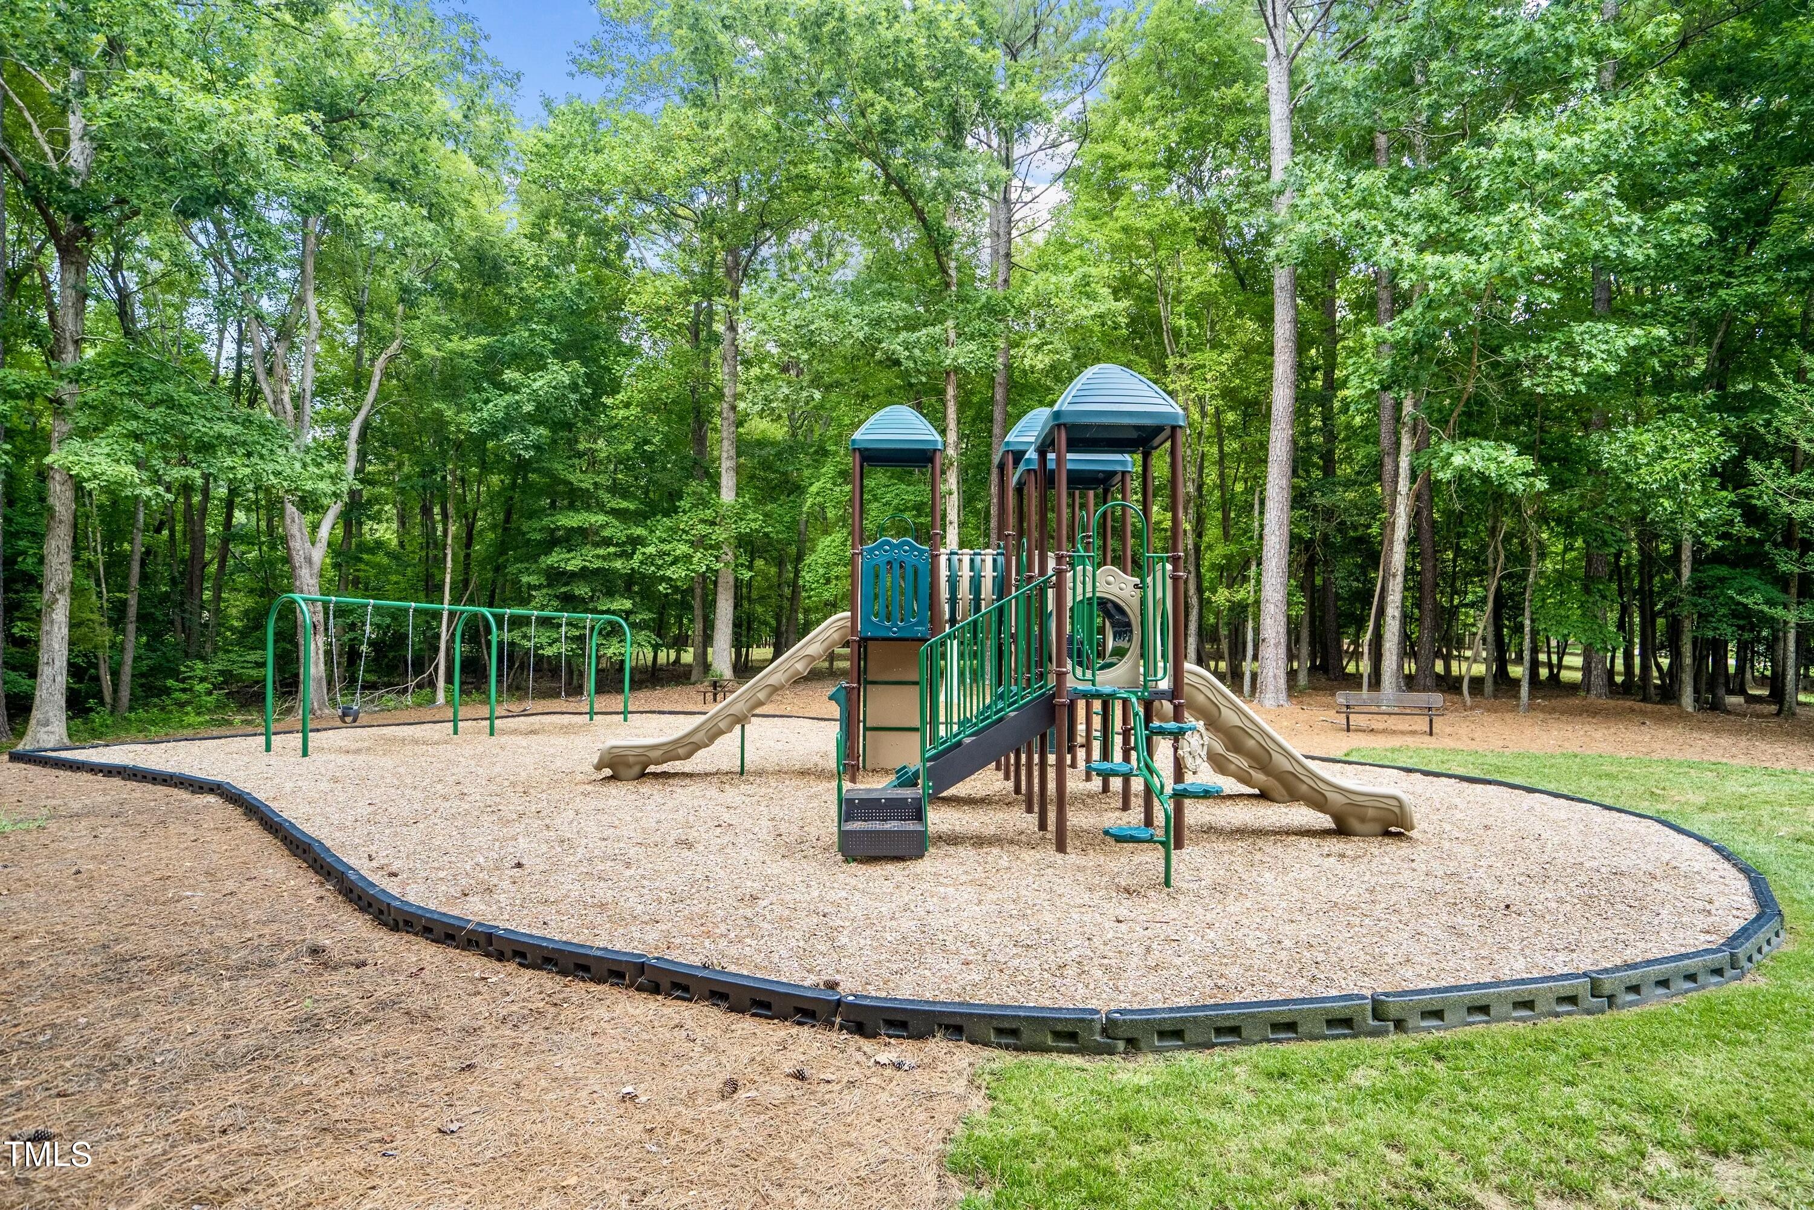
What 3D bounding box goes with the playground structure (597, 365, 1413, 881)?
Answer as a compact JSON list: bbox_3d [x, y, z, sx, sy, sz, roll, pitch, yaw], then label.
[{"bbox_3d":[0.381,-0.170,10.513,8.400,4.600,7.200,0,-2,0],"label":"playground structure"}]

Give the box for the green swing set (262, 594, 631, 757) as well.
[{"bbox_3d":[-7.727,1.145,17.318,1.050,2.370,7.000,-1,-2,24],"label":"green swing set"}]

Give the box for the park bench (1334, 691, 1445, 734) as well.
[{"bbox_3d":[9.119,2.055,18.140,1.830,0.800,0.600,-1,-2,25],"label":"park bench"}]

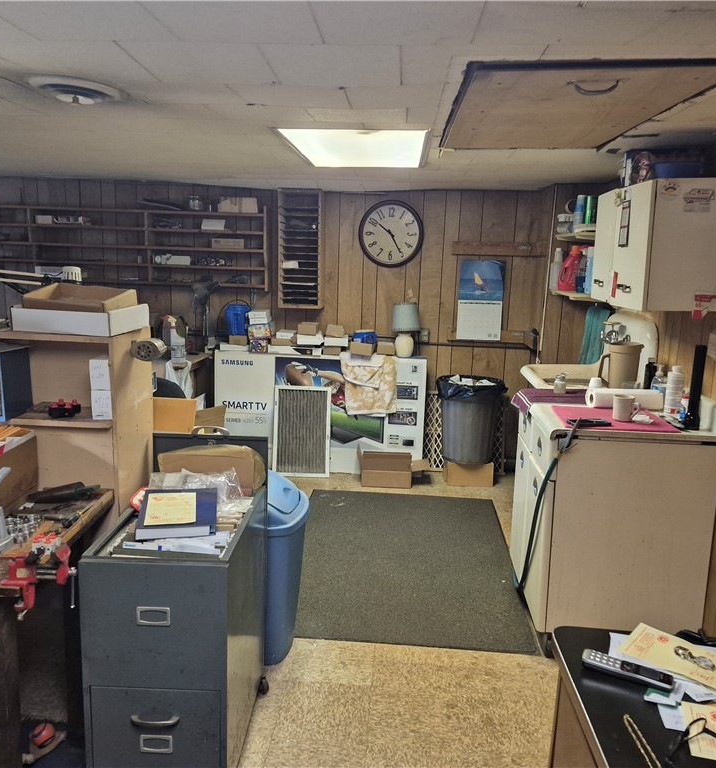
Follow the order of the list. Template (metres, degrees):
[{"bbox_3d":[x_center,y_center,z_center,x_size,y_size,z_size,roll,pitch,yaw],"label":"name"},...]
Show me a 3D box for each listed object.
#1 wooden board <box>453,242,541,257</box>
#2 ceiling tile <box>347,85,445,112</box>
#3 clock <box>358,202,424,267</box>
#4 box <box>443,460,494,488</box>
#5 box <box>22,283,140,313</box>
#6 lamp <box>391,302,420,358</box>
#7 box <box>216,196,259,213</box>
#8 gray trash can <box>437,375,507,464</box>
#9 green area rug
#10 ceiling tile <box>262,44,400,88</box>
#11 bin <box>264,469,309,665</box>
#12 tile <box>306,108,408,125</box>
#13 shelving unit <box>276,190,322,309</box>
[{"bbox_3d":[0.923,-0.908,4.591,0.575,0.085,0.070,3,10,3],"label":"wooden board"},{"bbox_3d":[0.134,-1.009,2.401,0.340,0.015,0.390,3,9,4],"label":"ceiling tile"},{"bbox_3d":[0.227,-1.019,4.629,0.450,0.450,0.050,3,10,3],"label":"clock"},{"bbox_3d":[0.764,0.587,4.683,0.310,0.170,0.260,3,10,3],"label":"box"},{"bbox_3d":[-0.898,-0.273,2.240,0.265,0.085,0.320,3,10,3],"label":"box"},{"bbox_3d":[0.325,-0.365,4.676,0.200,0.385,0.200,3,10,3],"label":"lamp"},{"bbox_3d":[-0.842,-1.250,4.765,0.285,0.108,0.160,3,9,4],"label":"box"},{"bbox_3d":[0.756,0.240,4.603,0.440,0.540,0.440,2,11,4],"label":"gray trash can"},{"bbox_3d":[0.219,0.864,3.498,1.140,0.009,1.710,2,11,4],"label":"green area rug"},{"bbox_3d":[-0.067,-0.953,2.025,0.395,0.015,0.385,3,9,4],"label":"ceiling tile"},{"bbox_3d":[-0.353,0.648,2.615,0.310,0.730,0.400,2,11,4],"label":"bin"},{"bbox_3d":[0.003,-1.094,2.769,0.390,0.015,0.360,3,9,4],"label":"tile"},{"bbox_3d":[-0.399,-0.946,4.788,0.312,0.793,0.160,3,9,4],"label":"shelving unit"}]

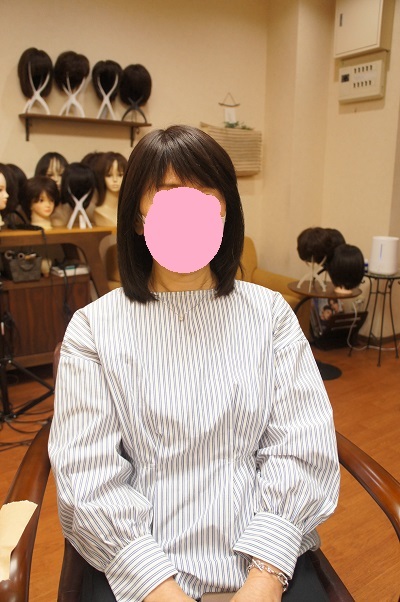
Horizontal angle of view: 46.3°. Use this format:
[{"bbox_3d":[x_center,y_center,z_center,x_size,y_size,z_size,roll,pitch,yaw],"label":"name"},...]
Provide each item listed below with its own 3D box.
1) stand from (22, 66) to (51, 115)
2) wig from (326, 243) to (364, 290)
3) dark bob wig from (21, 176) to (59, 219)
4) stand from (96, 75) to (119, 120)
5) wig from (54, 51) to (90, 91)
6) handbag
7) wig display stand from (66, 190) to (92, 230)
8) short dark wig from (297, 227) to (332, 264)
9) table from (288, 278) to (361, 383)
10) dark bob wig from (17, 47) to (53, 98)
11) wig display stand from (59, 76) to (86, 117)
[{"bbox_3d":[-1.024,-1.332,2.939,0.165,0.309,0.150,-10,17,-35],"label":"stand"},{"bbox_3d":[0.898,-0.201,2.861,0.220,0.300,0.235,3,14,14],"label":"wig"},{"bbox_3d":[-0.905,-0.585,2.680,0.220,0.250,0.200,13,19,44],"label":"dark bob wig"},{"bbox_3d":[-0.636,-1.414,3.217,0.145,0.310,0.140,-10,17,-35],"label":"stand"},{"bbox_3d":[-0.776,-1.397,2.835,0.205,0.240,0.220,-7,15,-27],"label":"wig"},{"bbox_3d":[-1.111,-0.222,2.968,0.210,0.185,0.115,-10,17,-35],"label":"handbag"},{"bbox_3d":[-0.715,-0.595,2.735,0.165,0.340,0.165,-5,14,-19],"label":"wig display stand"},{"bbox_3d":[0.666,-0.324,2.733,0.205,0.215,0.220,2,14,10],"label":"short dark wig"},{"bbox_3d":[0.748,0.182,2.844,0.420,0.520,0.420,0,13,0],"label":"table"},{"bbox_3d":[-0.957,-1.323,2.720,0.200,0.285,0.220,-7,15,-26],"label":"dark bob wig"},{"bbox_3d":[-0.788,-1.296,2.851,0.165,0.340,0.165,-6,15,-24],"label":"wig display stand"}]

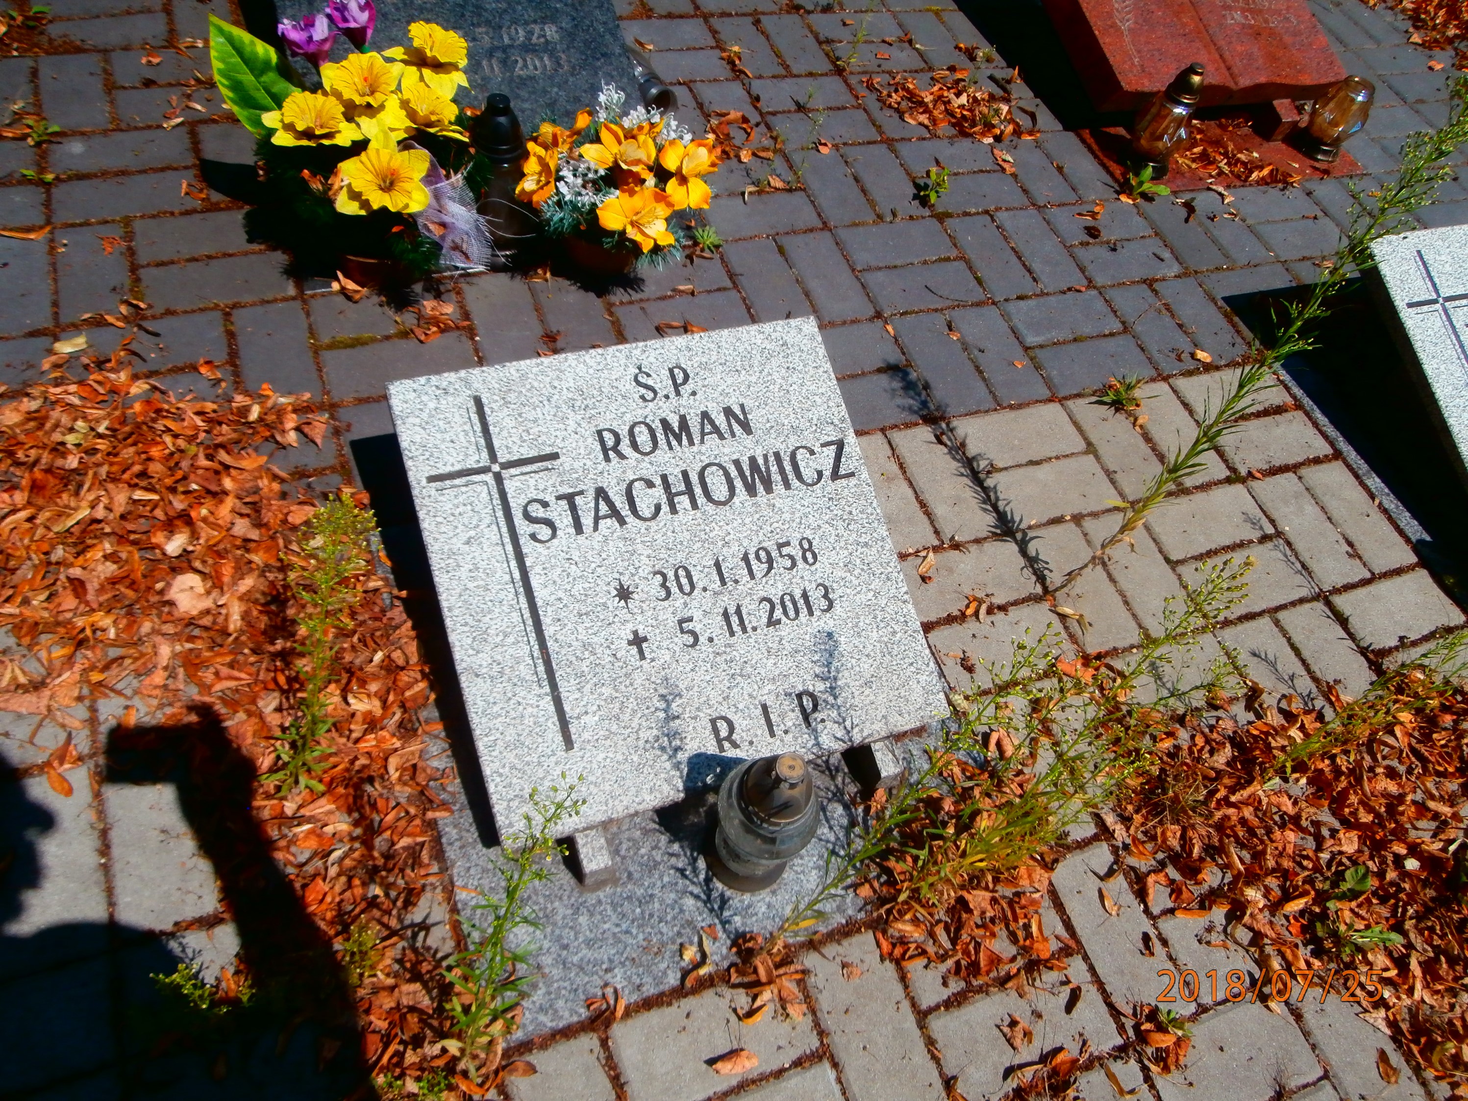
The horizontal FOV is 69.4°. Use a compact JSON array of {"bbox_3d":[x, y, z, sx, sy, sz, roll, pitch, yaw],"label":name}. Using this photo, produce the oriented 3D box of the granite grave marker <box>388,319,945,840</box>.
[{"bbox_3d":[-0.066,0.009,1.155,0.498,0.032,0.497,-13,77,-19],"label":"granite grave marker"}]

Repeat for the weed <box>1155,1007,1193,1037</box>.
[{"bbox_3d":[0.465,0.494,1.112,0.037,0.030,0.032,-13,60,-19],"label":"weed"}]

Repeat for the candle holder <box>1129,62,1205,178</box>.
[{"bbox_3d":[0.795,-0.771,1.905,0.085,0.192,0.085,-16,55,-14],"label":"candle holder"}]

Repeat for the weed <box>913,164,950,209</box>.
[{"bbox_3d":[0.336,-0.609,1.780,0.060,0.055,0.060,-12,58,-20],"label":"weed"}]

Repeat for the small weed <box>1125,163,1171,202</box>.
[{"bbox_3d":[0.741,-0.657,1.901,0.080,0.055,0.065,-12,58,-20],"label":"small weed"}]

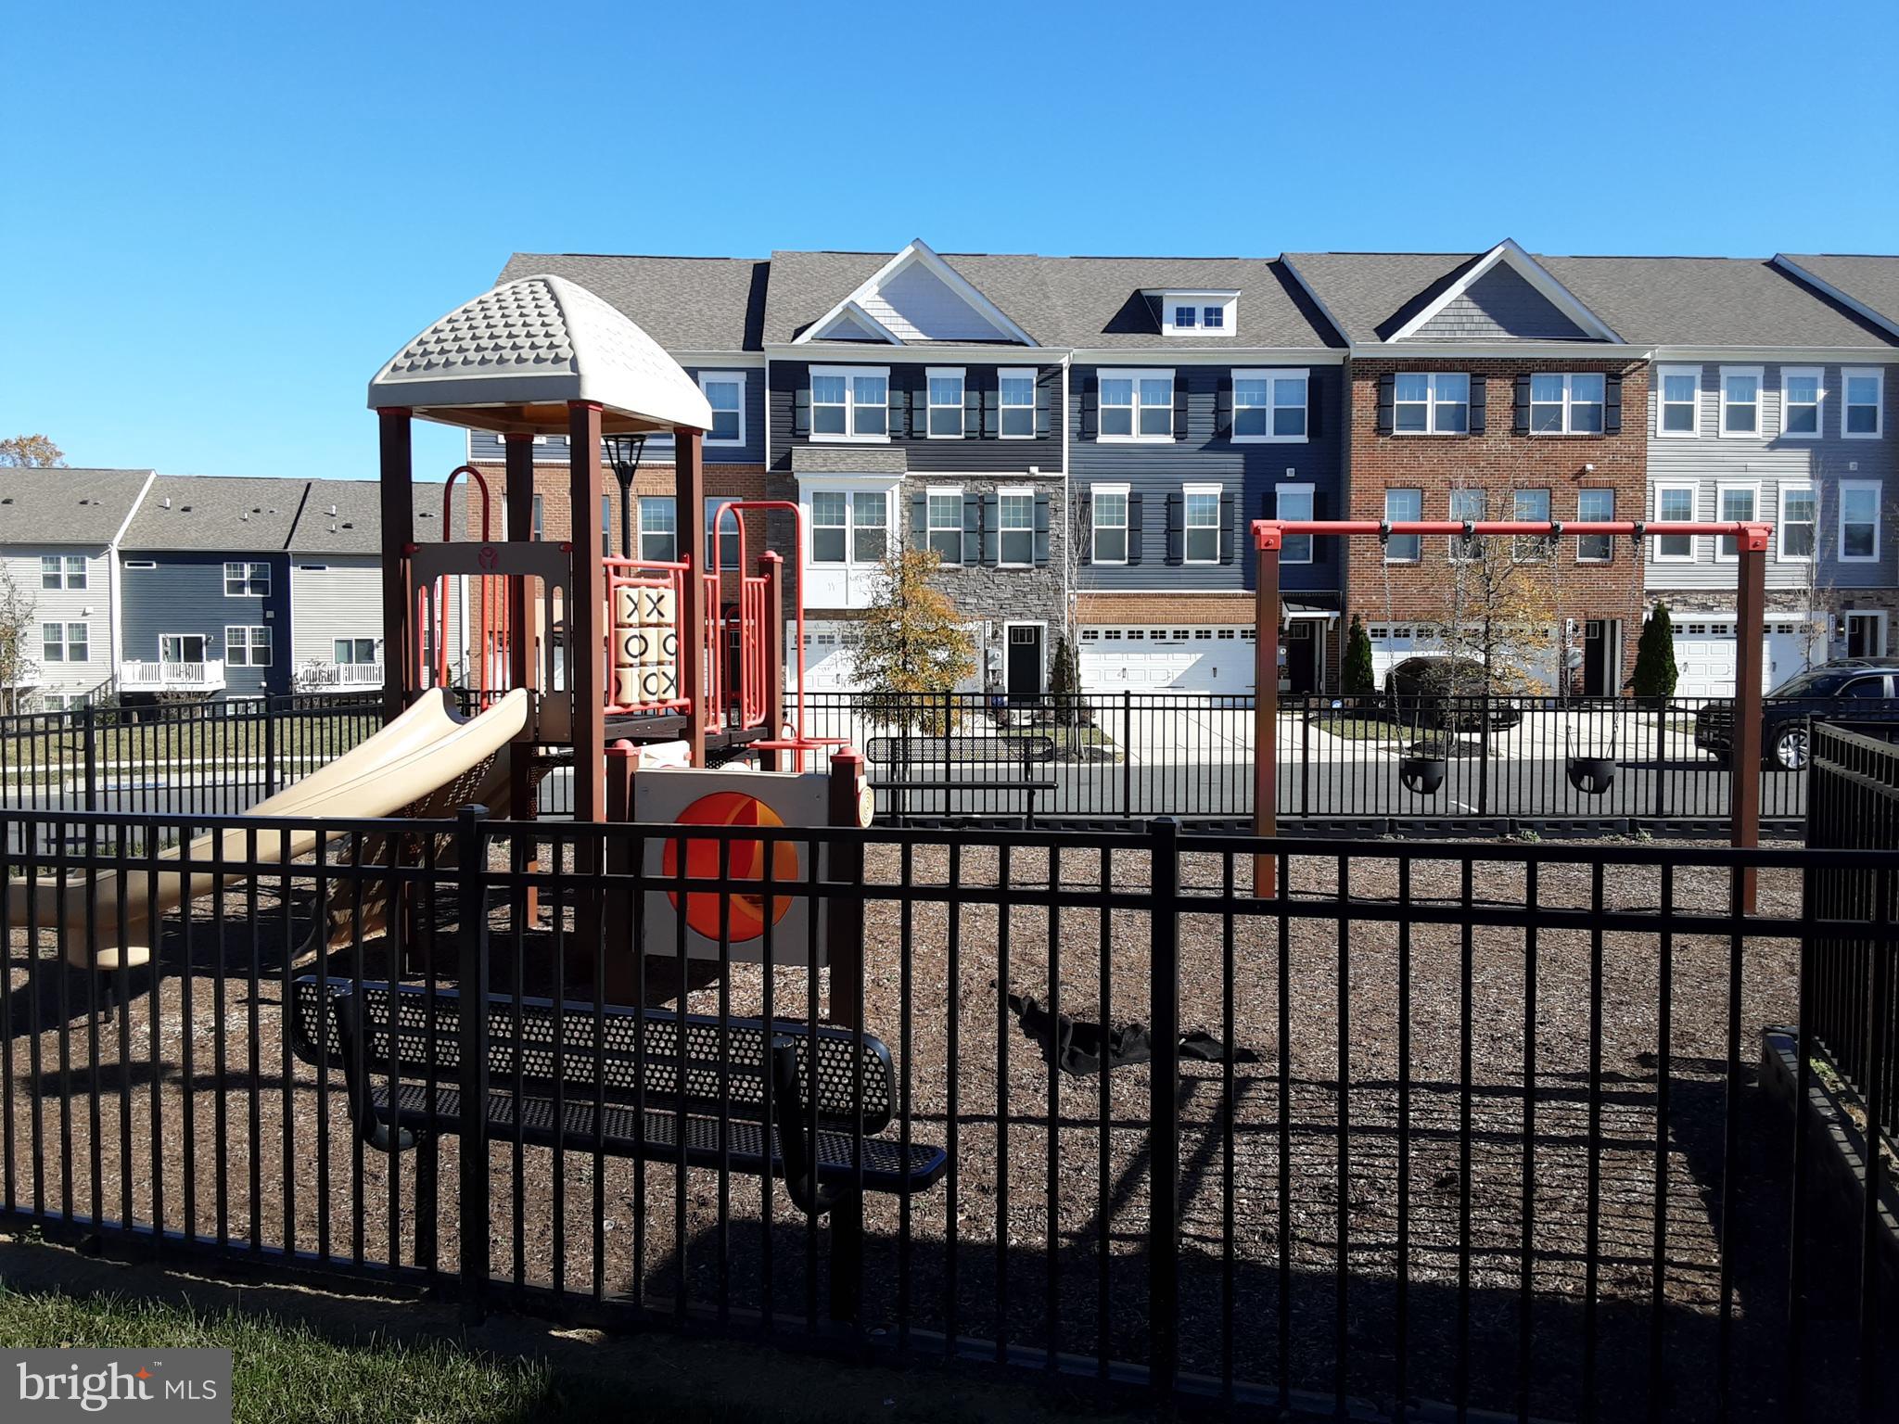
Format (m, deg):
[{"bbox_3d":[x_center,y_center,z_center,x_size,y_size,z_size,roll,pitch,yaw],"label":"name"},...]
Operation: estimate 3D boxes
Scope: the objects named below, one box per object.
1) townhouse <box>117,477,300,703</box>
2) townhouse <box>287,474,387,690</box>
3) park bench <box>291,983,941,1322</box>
[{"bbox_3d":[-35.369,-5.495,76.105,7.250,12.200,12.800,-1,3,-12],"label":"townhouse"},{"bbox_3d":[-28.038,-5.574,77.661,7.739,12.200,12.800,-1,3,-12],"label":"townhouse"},{"bbox_3d":[-0.917,1.139,4.091,1.830,0.835,0.520,1,3,21],"label":"park bench"}]

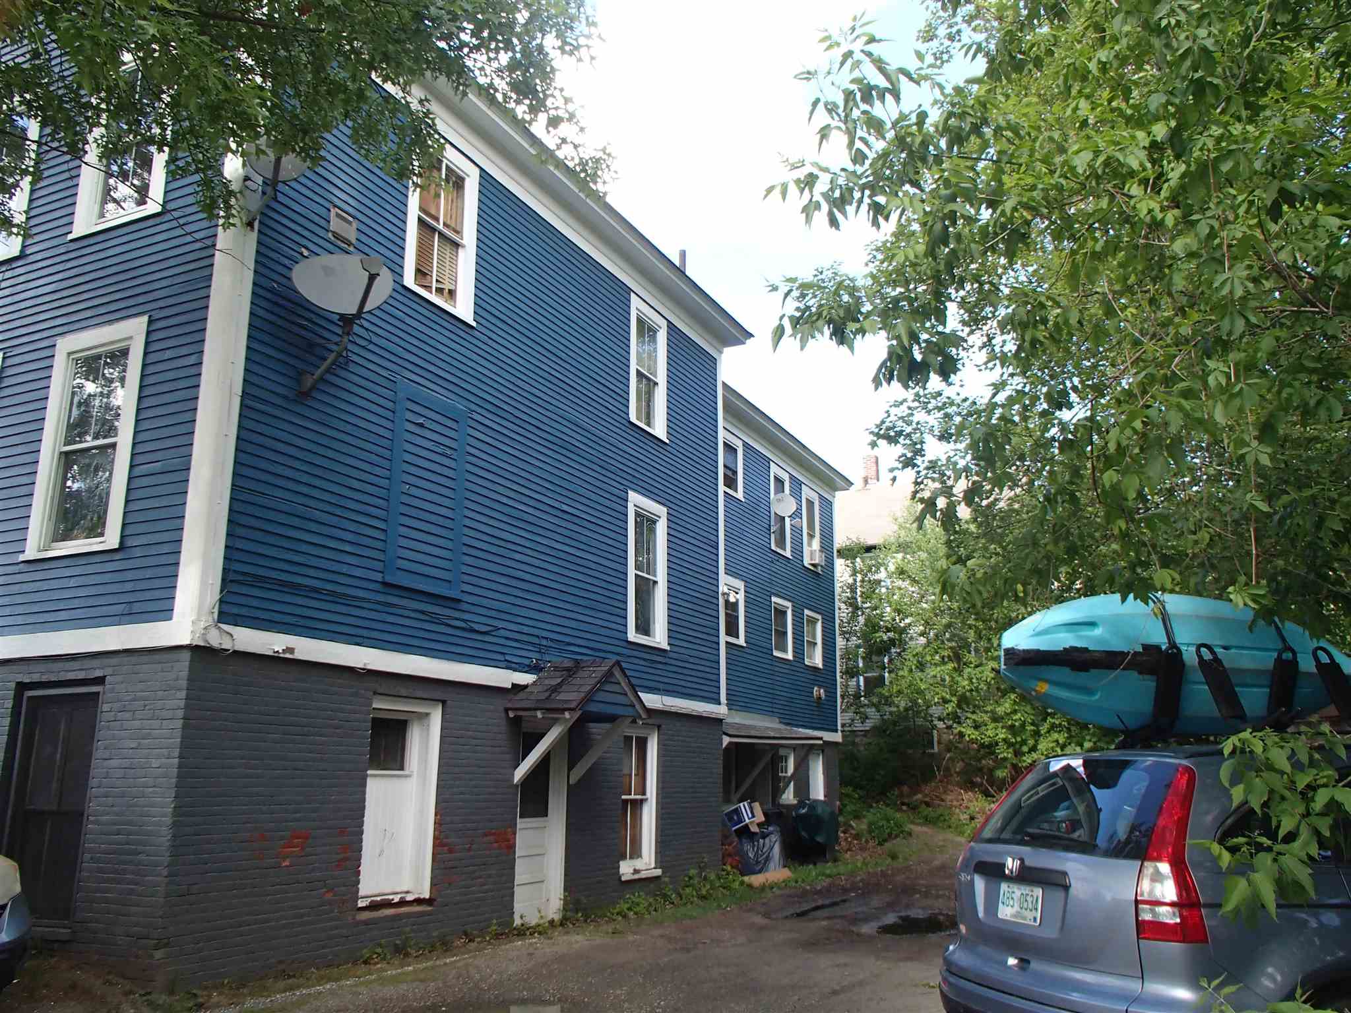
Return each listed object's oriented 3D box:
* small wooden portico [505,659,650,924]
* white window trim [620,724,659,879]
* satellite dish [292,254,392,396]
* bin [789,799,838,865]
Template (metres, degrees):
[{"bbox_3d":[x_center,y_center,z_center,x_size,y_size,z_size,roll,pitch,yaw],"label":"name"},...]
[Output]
[{"bbox_3d":[-1.081,3.043,11.773,0.943,2.735,1.512,-7,-16,26],"label":"small wooden portico"},{"bbox_3d":[-0.481,3.758,13.951,0.170,1.888,1.086,-7,-16,26],"label":"white window trim"},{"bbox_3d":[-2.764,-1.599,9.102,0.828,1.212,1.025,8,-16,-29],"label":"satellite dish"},{"bbox_3d":[2.394,5.690,19.093,0.700,1.070,0.700,-7,-16,26],"label":"bin"}]

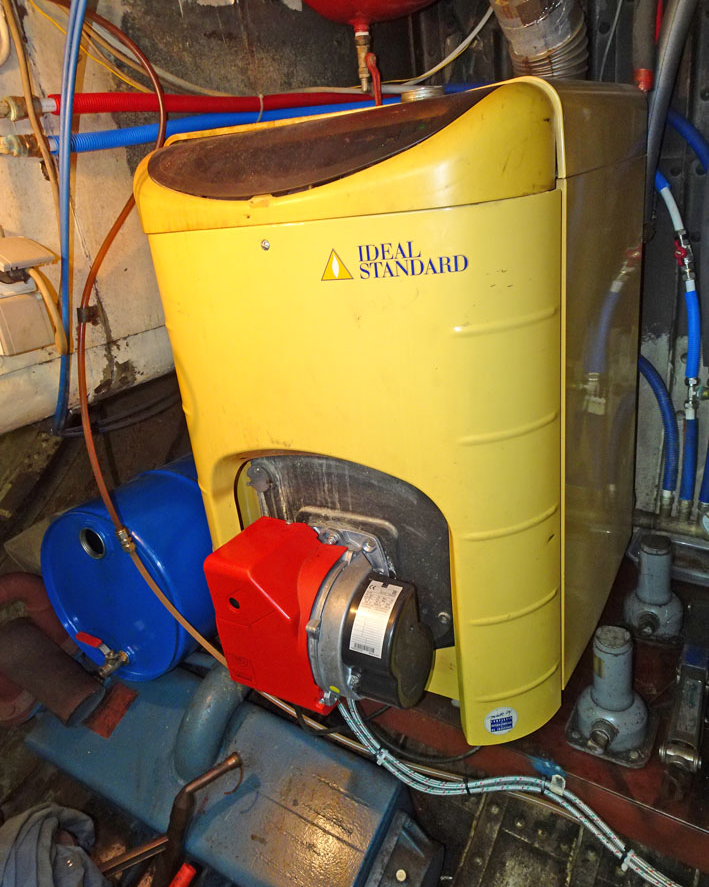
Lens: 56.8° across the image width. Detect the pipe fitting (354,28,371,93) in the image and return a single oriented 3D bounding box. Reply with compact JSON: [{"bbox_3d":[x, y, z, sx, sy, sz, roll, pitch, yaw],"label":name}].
[{"bbox_3d":[0.016,-0.730,1.250,0.028,0.113,0.030,-3,21,1],"label":"pipe fitting"}]

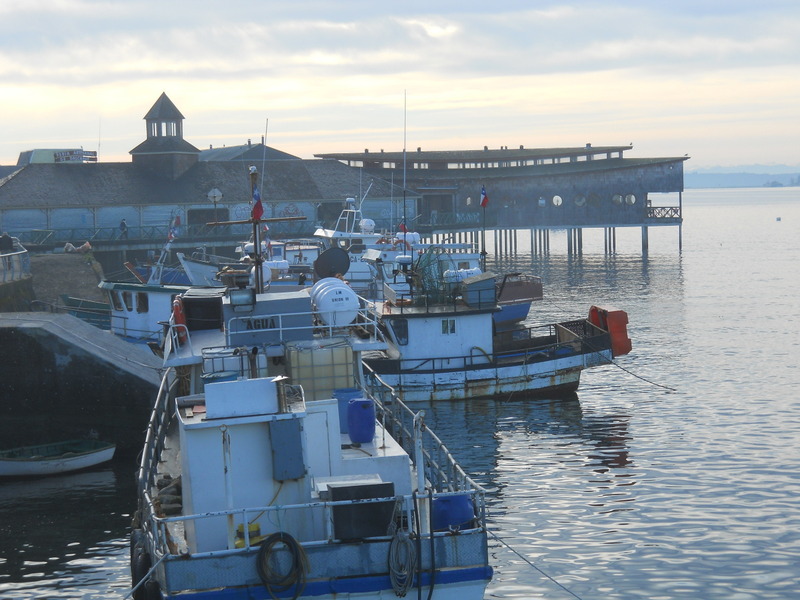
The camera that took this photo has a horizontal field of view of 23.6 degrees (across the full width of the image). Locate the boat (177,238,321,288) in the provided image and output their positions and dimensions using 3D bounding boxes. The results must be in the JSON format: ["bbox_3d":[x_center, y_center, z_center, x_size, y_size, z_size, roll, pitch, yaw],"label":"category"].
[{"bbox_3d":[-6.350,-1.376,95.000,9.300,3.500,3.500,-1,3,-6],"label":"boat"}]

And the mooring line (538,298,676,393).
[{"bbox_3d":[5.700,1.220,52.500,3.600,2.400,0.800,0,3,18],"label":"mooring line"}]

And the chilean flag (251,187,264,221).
[{"bbox_3d":[-2.702,-1.836,36.500,0.250,0.640,0.130,-1,3,-6],"label":"chilean flag"}]

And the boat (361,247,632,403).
[{"bbox_3d":[1.250,0.566,52.400,10.000,4.100,4.100,-1,3,-9],"label":"boat"}]

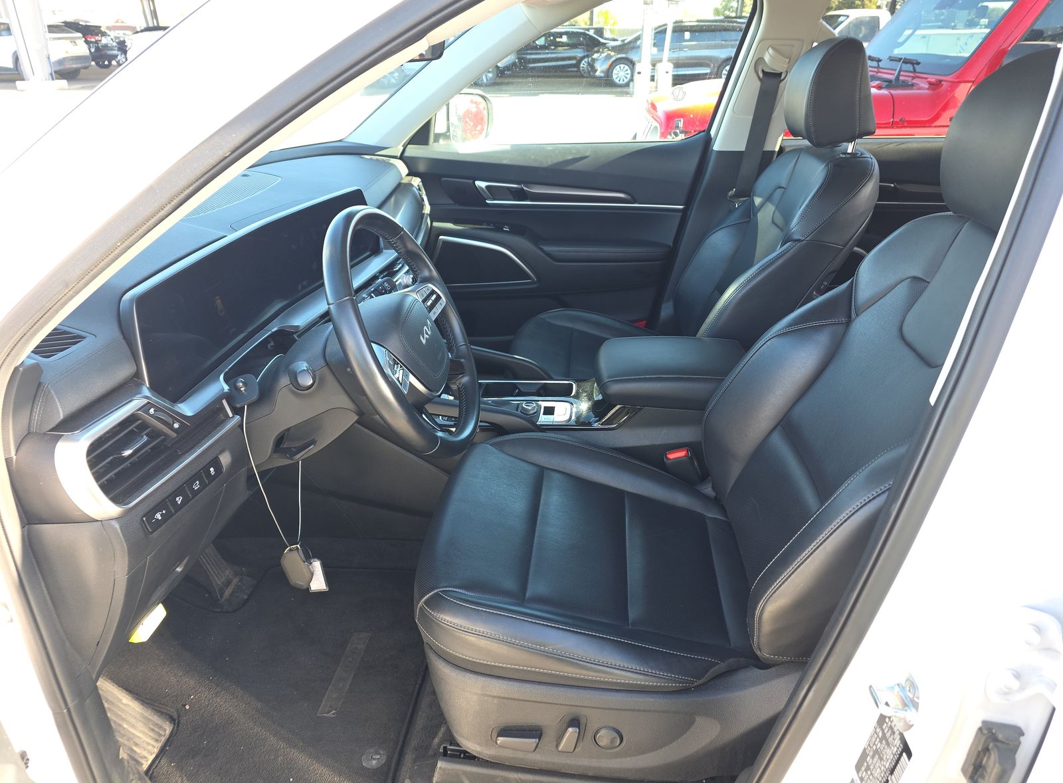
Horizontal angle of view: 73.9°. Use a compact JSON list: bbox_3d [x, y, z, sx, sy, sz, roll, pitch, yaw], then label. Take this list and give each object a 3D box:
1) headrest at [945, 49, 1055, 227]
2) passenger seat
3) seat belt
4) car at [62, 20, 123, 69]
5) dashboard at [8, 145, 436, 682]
[{"bbox_3d":[0.585,-0.289,0.826,0.145,0.208,0.255,2,27,5],"label":"headrest"},{"bbox_3d":[0.350,-0.293,1.707,0.850,1.000,0.560,2,27,5],"label":"passenger seat"},{"bbox_3d":[0.565,-0.643,1.805,0.070,0.350,0.045,6,33,3],"label":"seat belt"},{"bbox_3d":[-19.978,-14.219,29.061,4.750,1.730,1.920,2,27,5],"label":"car"},{"bbox_3d":[-0.569,-0.163,1.451,0.520,0.555,1.480,2,27,5],"label":"dashboard"}]

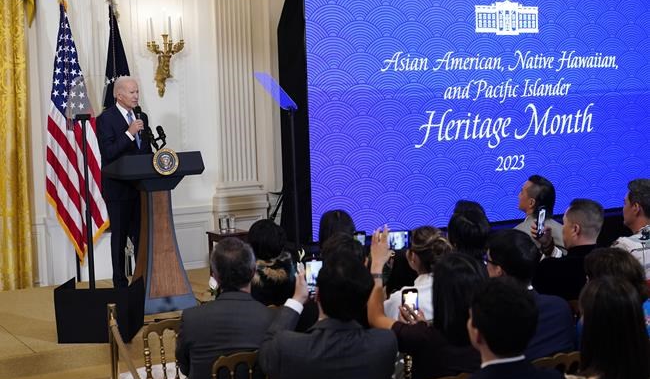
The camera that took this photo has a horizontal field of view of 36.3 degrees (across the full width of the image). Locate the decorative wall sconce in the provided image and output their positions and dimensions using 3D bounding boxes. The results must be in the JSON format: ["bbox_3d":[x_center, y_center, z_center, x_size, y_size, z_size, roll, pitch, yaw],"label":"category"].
[{"bbox_3d":[-1.535,-1.280,9.553,0.350,0.750,0.240,-4,5,-32],"label":"decorative wall sconce"}]

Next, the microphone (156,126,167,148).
[{"bbox_3d":[-1.248,-0.405,7.576,0.050,0.170,0.110,-4,5,-32],"label":"microphone"}]

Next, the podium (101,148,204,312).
[{"bbox_3d":[-1.296,0.314,7.610,0.700,1.195,0.450,-4,5,-32],"label":"podium"}]

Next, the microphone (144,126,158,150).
[{"bbox_3d":[-1.317,-0.395,7.534,0.060,0.180,0.120,-4,5,-32],"label":"microphone"}]

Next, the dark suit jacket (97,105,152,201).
[{"bbox_3d":[-1.625,-0.292,8.067,0.490,0.780,0.320,-6,6,-42],"label":"dark suit jacket"}]

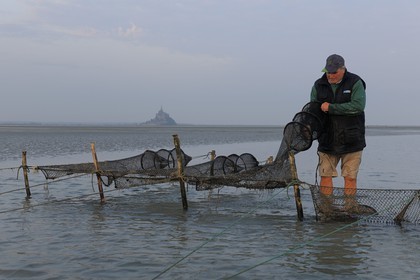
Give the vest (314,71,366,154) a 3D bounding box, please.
[{"bbox_3d":[1.208,-0.255,5.400,0.500,0.760,0.330,1,2,28],"label":"vest"}]

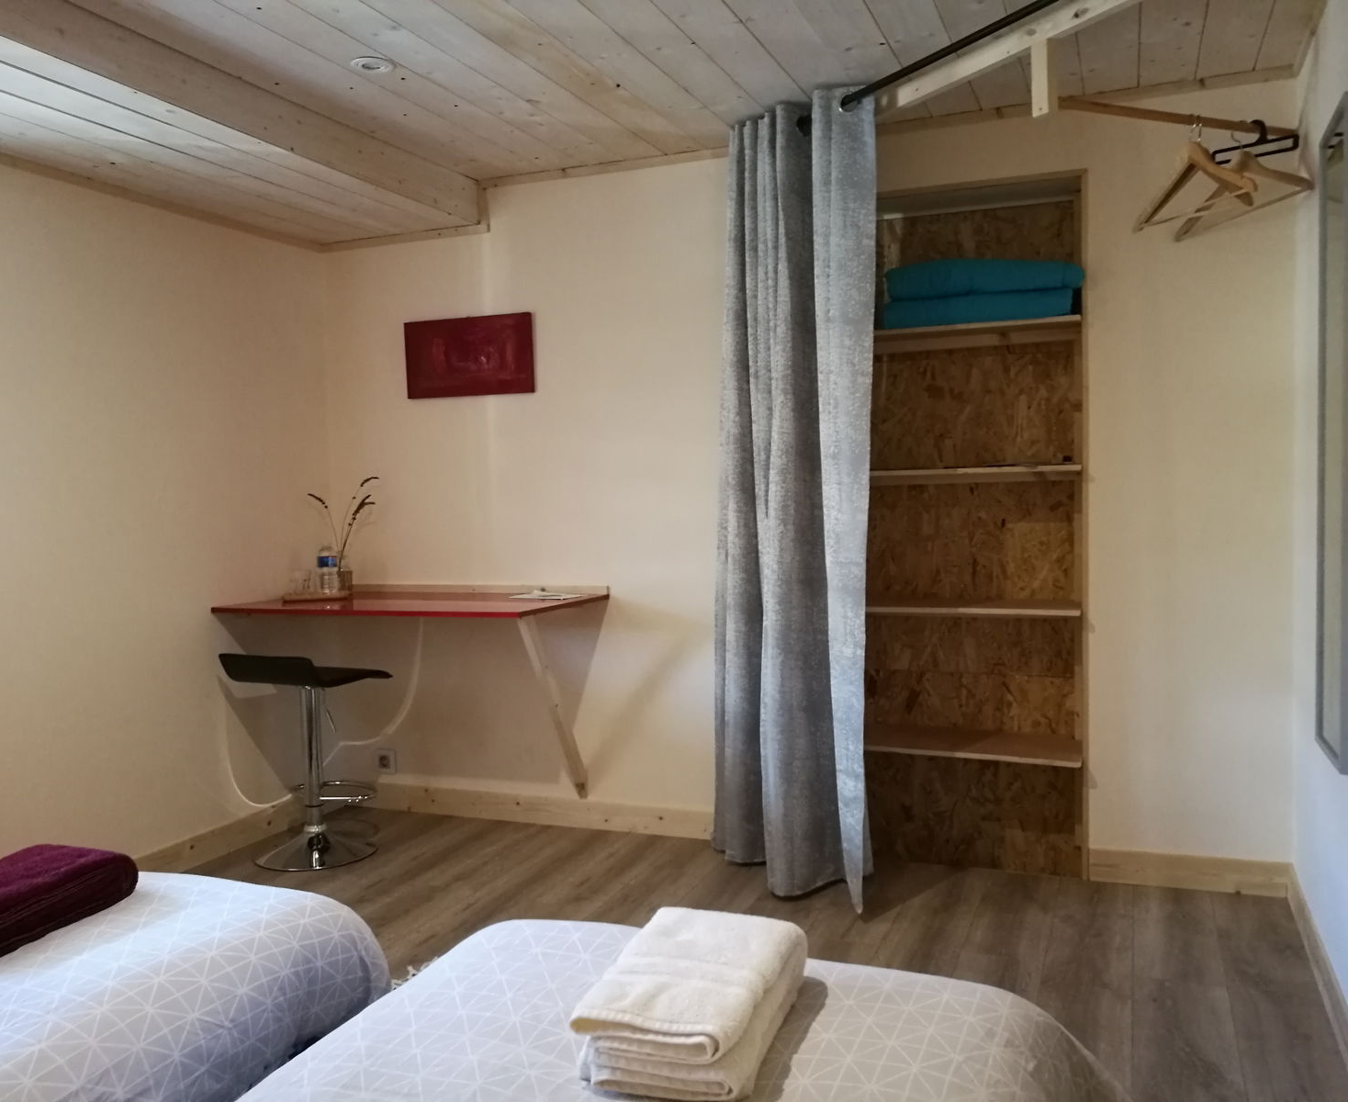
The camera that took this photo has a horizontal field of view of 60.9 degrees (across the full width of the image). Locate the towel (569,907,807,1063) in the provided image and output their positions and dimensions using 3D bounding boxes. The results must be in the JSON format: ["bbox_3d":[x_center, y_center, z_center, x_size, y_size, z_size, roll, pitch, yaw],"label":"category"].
[{"bbox_3d":[0.026,0.529,1.412,0.200,0.050,0.323,0,3,22],"label":"towel"}]

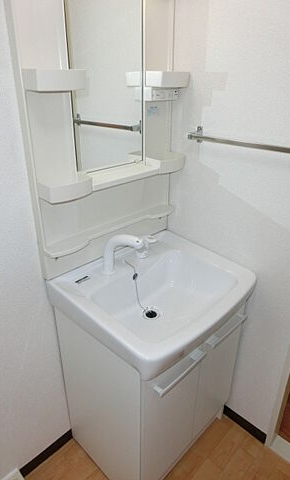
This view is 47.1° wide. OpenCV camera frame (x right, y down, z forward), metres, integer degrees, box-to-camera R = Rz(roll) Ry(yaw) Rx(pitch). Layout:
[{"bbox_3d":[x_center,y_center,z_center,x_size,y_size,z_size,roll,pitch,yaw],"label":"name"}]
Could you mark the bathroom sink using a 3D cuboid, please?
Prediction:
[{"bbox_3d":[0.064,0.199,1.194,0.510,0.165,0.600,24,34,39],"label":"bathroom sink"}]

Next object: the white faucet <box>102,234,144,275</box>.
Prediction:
[{"bbox_3d":[-0.078,0.050,1.163,0.140,0.138,0.044,-1,26,-3],"label":"white faucet"}]

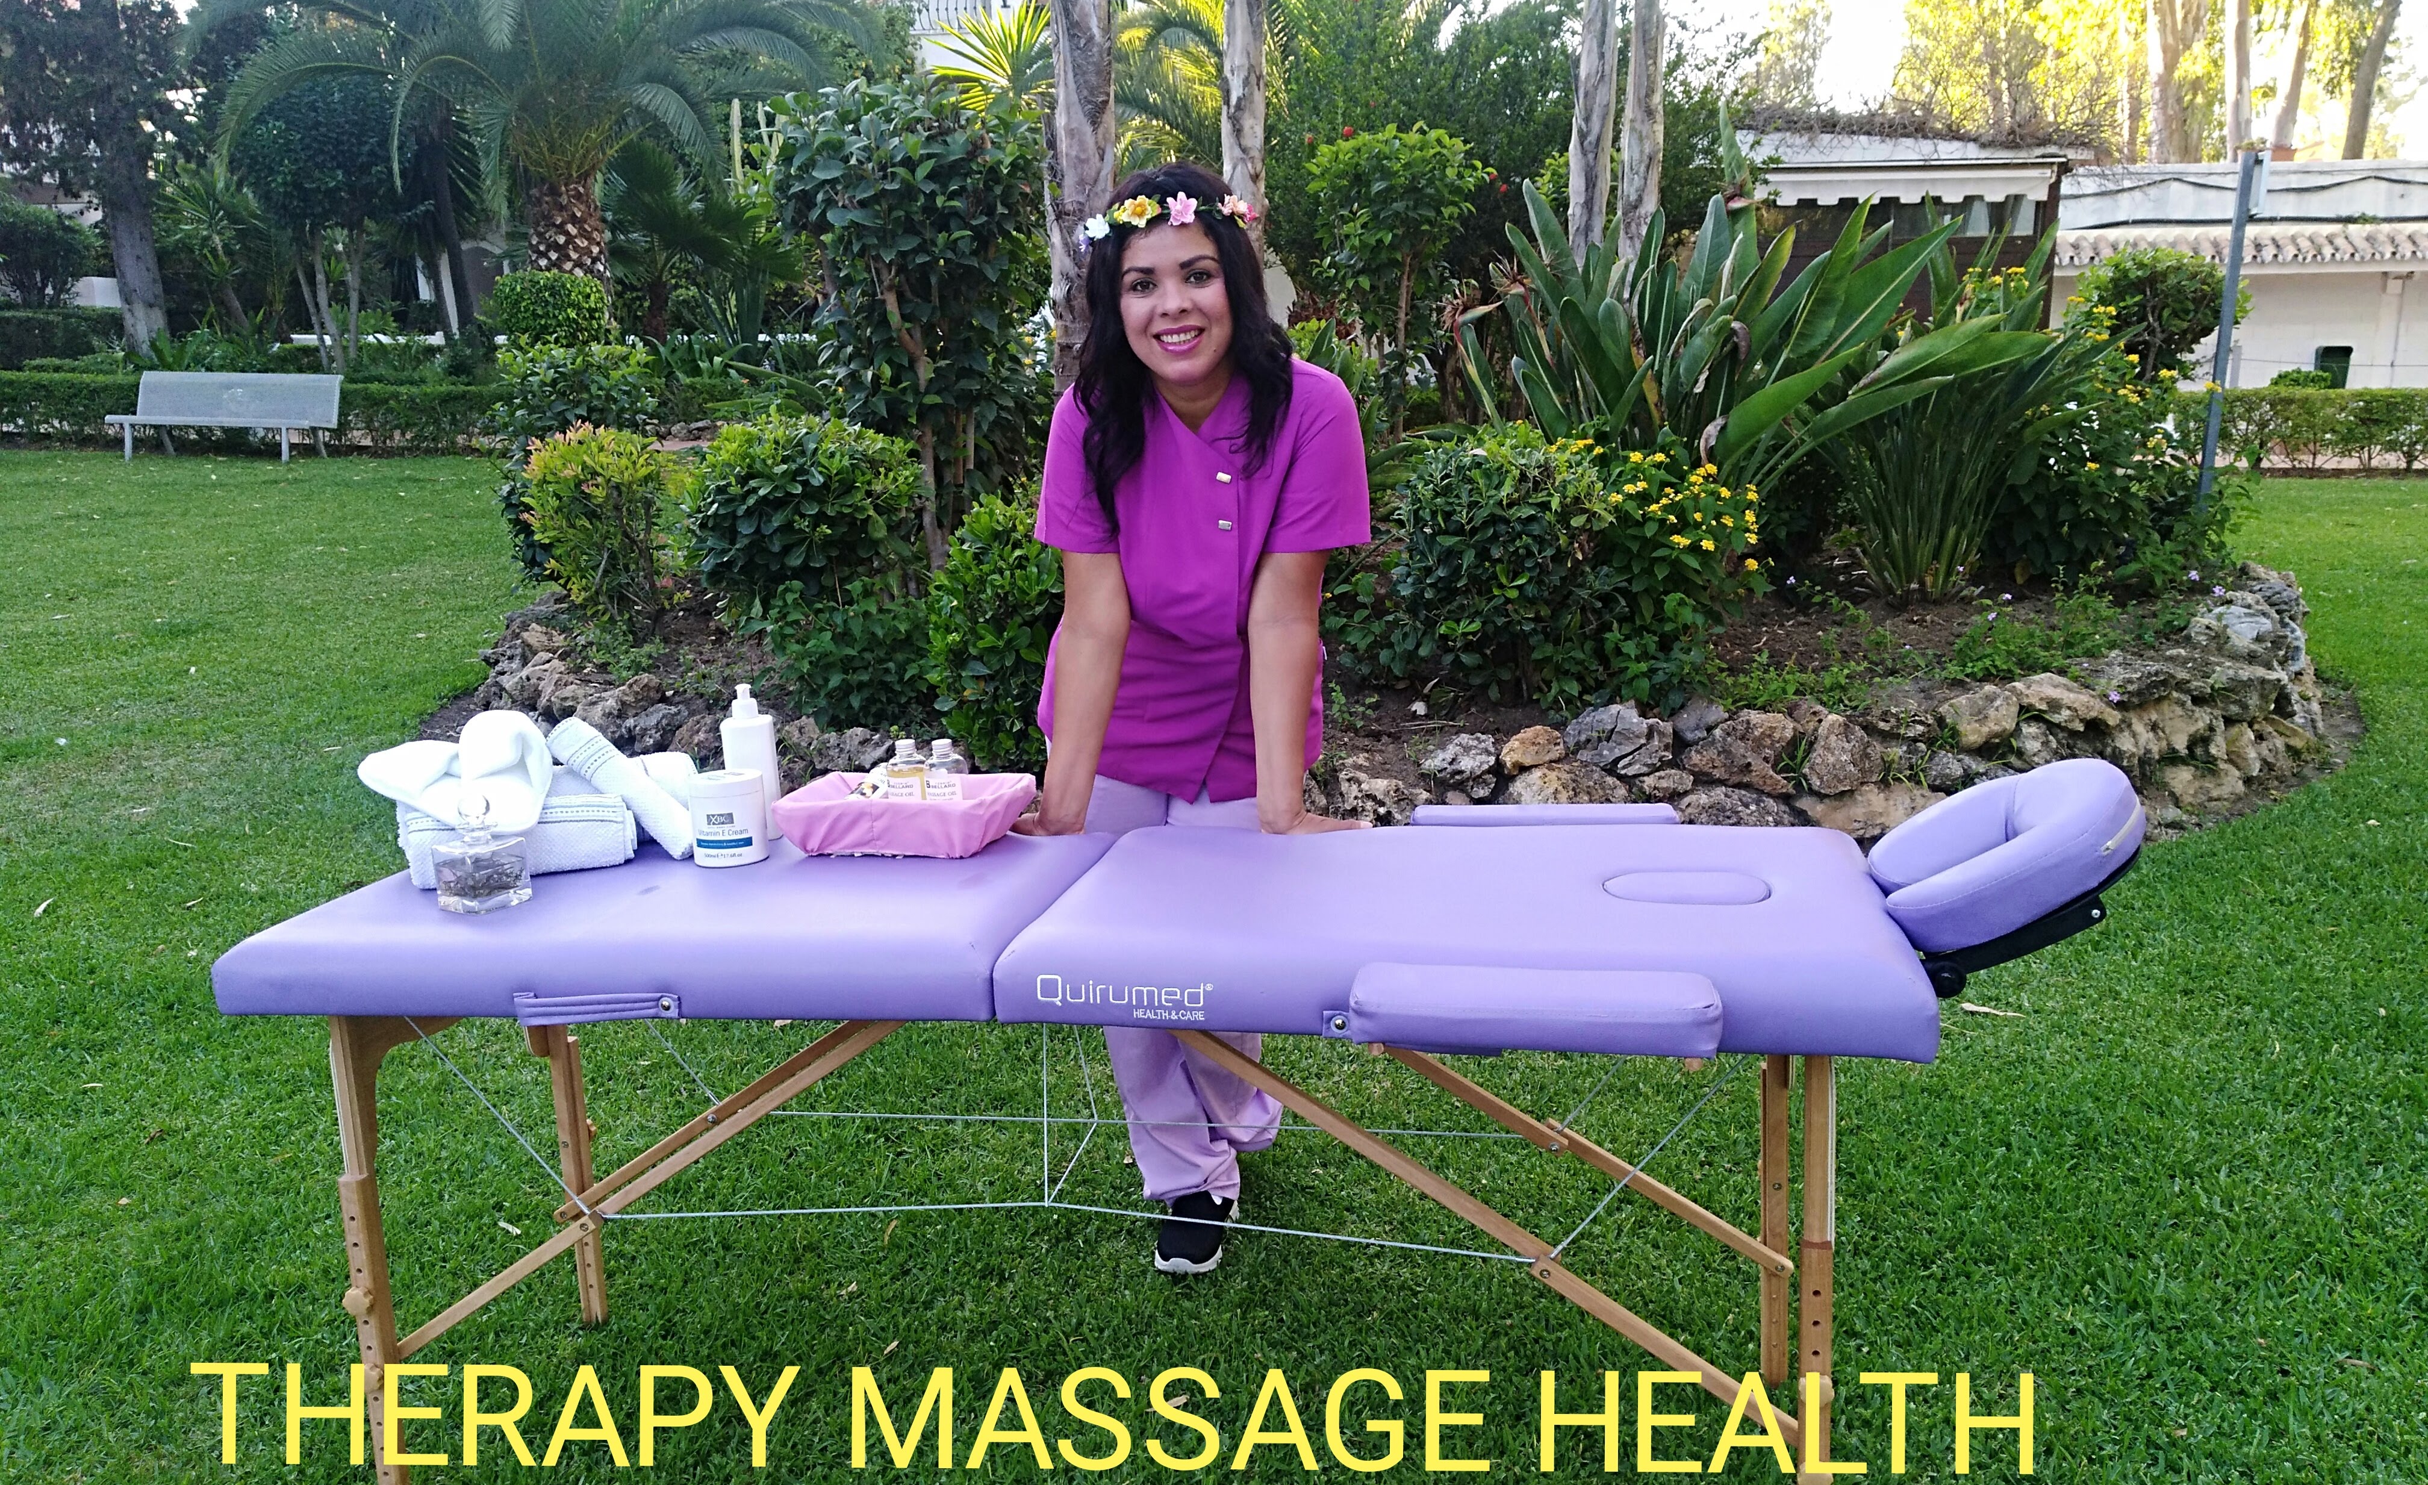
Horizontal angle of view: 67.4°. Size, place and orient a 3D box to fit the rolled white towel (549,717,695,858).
[{"bbox_3d":[-0.780,0.059,2.395,0.246,0.072,0.075,37,27,18],"label":"rolled white towel"}]

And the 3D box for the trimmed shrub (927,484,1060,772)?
[{"bbox_3d":[-0.495,-0.275,4.400,0.399,0.697,0.450,0,13,0],"label":"trimmed shrub"}]

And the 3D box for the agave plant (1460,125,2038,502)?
[{"bbox_3d":[1.820,-1.334,6.200,1.969,1.531,1.500,0,13,0],"label":"agave plant"}]

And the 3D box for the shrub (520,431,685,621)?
[{"bbox_3d":[-2.162,-0.776,6.450,0.584,0.705,0.550,0,13,0],"label":"shrub"}]

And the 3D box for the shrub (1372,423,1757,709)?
[{"bbox_3d":[0.960,-0.484,5.000,1.030,0.780,0.880,0,11,0],"label":"shrub"}]

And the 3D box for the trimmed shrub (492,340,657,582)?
[{"bbox_3d":[-2.236,-0.980,6.400,0.600,0.800,0.600,0,11,0],"label":"trimmed shrub"}]

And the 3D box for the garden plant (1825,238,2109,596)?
[{"bbox_3d":[2.596,-1.126,6.250,0.957,1.276,0.900,0,13,0],"label":"garden plant"}]

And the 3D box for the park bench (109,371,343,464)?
[{"bbox_3d":[-8.687,-2.850,16.000,1.800,0.800,0.620,-1,11,-2],"label":"park bench"}]

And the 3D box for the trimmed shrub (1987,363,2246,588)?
[{"bbox_3d":[3.420,-1.013,6.900,0.984,0.848,0.850,0,13,0],"label":"trimmed shrub"}]

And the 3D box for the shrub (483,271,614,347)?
[{"bbox_3d":[-6.139,-3.955,16.800,1.120,0.780,1.100,0,11,0],"label":"shrub"}]

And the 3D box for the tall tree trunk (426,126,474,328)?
[{"bbox_3d":[-9.196,-6.050,22.000,0.412,2.796,0.400,0,13,0],"label":"tall tree trunk"}]

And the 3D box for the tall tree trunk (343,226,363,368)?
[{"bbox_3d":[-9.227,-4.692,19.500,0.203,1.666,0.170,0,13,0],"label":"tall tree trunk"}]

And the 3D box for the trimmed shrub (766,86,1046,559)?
[{"bbox_3d":[-1.136,-1.569,6.800,1.034,1.835,1.000,0,13,0],"label":"trimmed shrub"}]

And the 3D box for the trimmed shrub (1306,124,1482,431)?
[{"bbox_3d":[0.767,-1.966,7.800,0.760,1.380,0.750,0,11,0],"label":"trimmed shrub"}]

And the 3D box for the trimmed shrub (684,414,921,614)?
[{"bbox_3d":[-1.262,-0.700,5.600,0.720,0.620,0.700,0,11,0],"label":"trimmed shrub"}]

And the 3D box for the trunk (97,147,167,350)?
[{"bbox_3d":[-11.285,-5.126,19.000,0.680,2.200,0.580,0,11,0],"label":"trunk"}]

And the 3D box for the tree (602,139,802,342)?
[{"bbox_3d":[-5.069,-4.950,18.000,2.000,2.050,1.900,0,11,0],"label":"tree"}]

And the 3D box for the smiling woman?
[{"bbox_3d":[-0.030,-0.027,2.480,0.500,1.480,0.660,0,11,0],"label":"smiling woman"}]

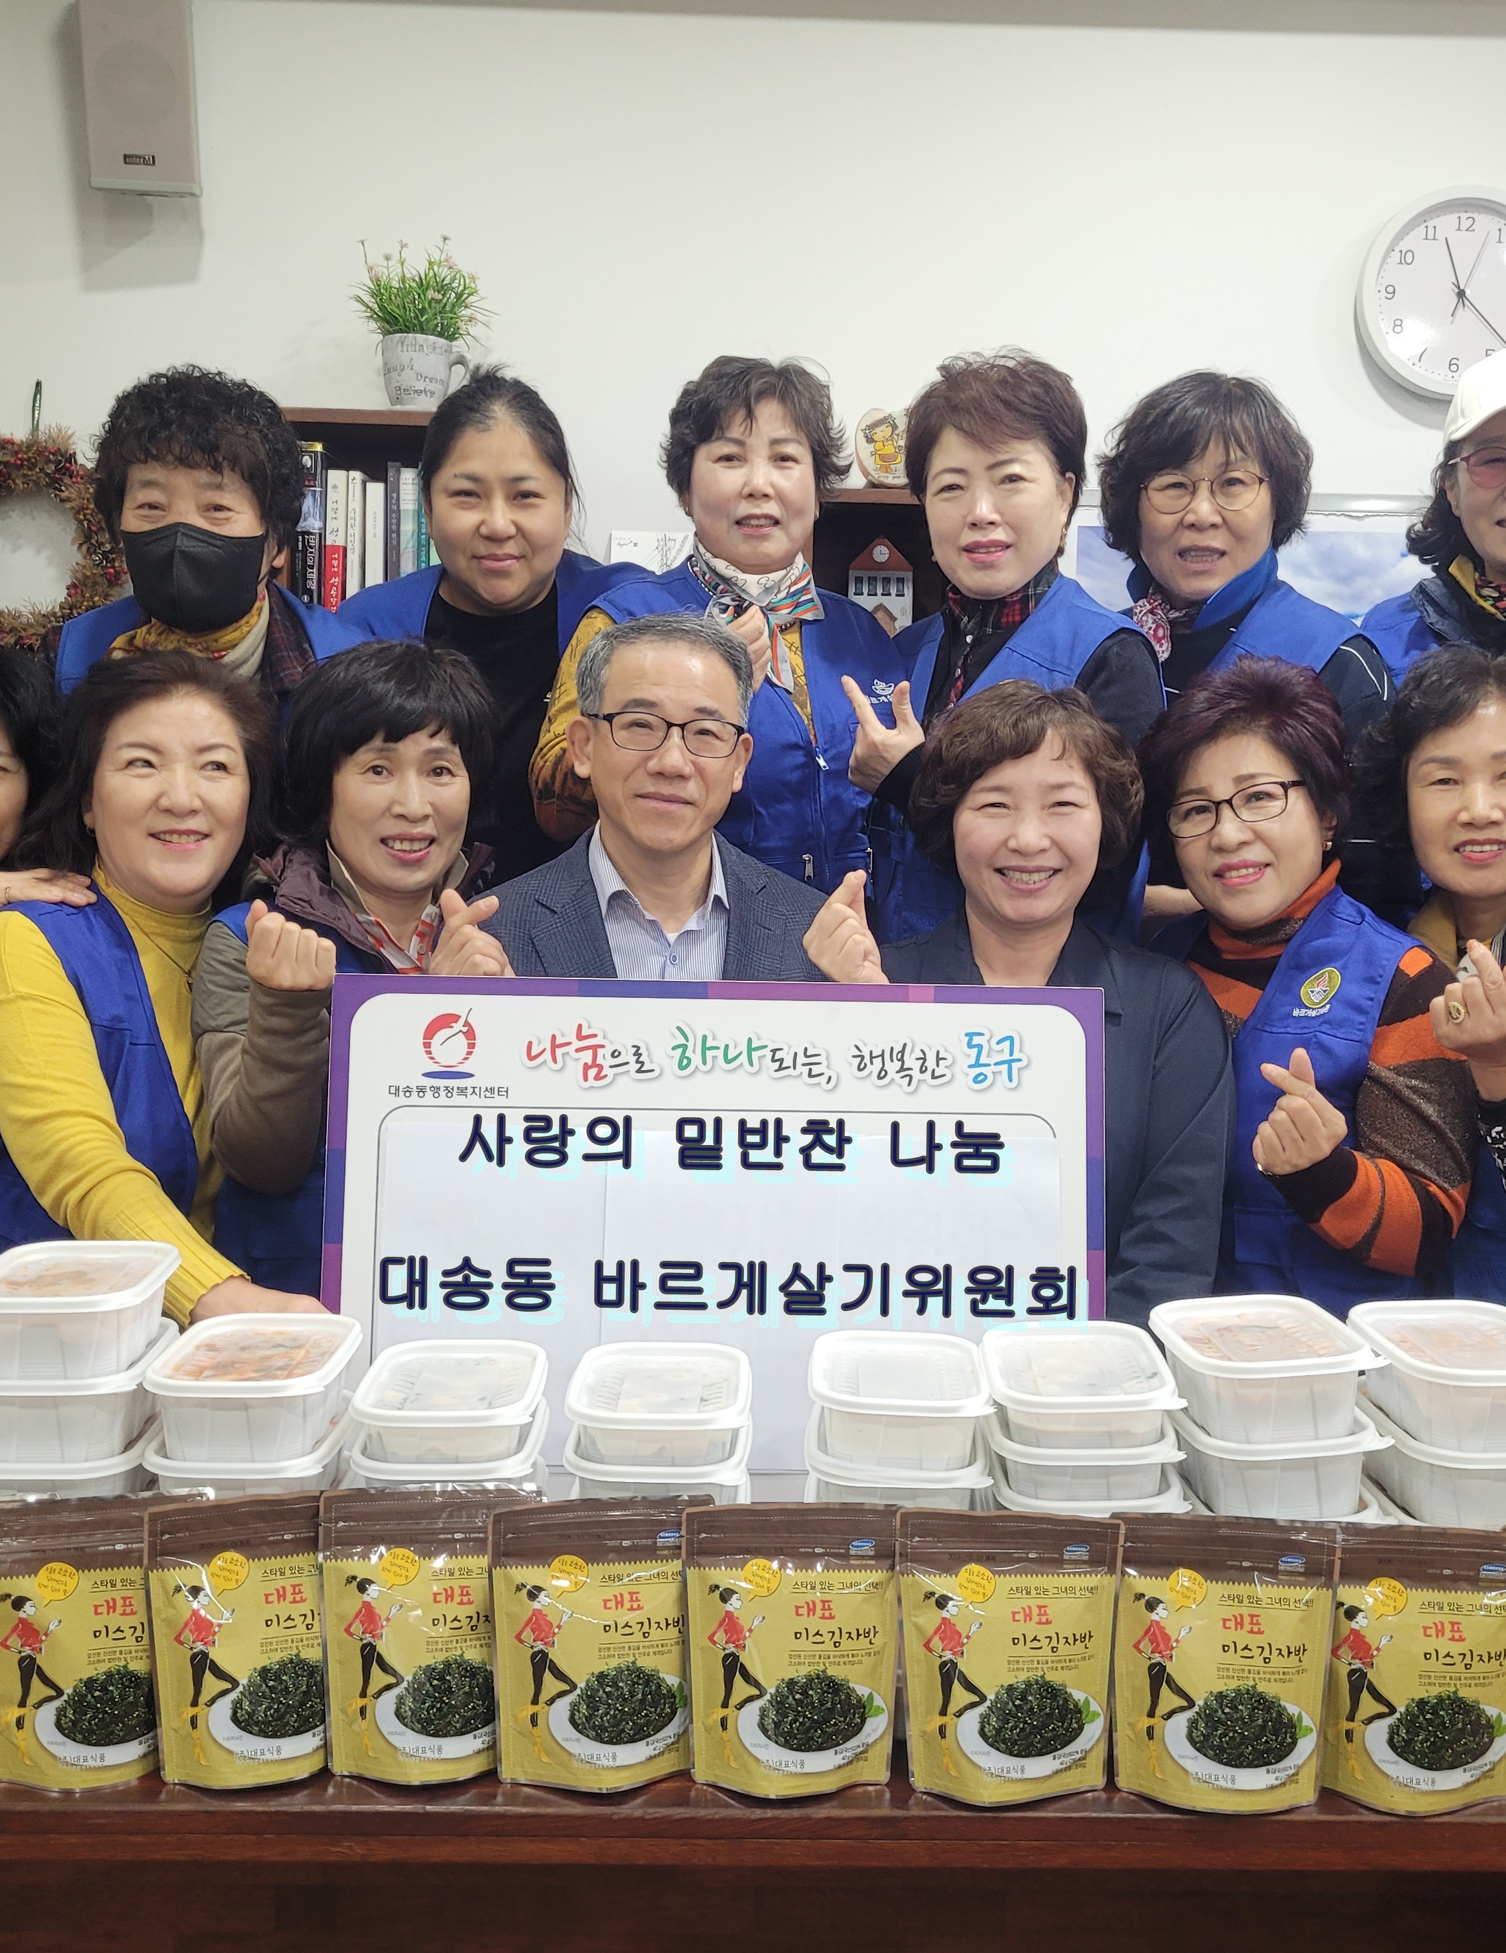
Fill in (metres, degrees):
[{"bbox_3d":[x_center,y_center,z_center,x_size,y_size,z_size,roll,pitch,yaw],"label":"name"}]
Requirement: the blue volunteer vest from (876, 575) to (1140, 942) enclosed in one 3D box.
[{"bbox_3d":[0.243,-0.122,1.995,0.350,0.560,0.250,3,5,17],"label":"blue volunteer vest"}]

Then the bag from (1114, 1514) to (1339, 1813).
[{"bbox_3d":[0.302,0.439,1.261,0.142,0.177,0.050,2,0,6],"label":"bag"}]

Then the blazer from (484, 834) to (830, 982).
[{"bbox_3d":[-0.093,0.186,1.975,0.480,0.660,0.270,0,4,-6],"label":"blazer"}]

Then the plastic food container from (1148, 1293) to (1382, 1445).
[{"bbox_3d":[0.363,0.284,1.415,0.130,0.058,0.182,-1,5,-3],"label":"plastic food container"}]

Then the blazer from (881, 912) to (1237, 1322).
[{"bbox_3d":[0.237,0.240,1.767,0.410,0.600,0.280,2,5,5],"label":"blazer"}]

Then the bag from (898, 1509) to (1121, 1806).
[{"bbox_3d":[0.165,0.436,1.263,0.142,0.177,0.050,1,0,0],"label":"bag"}]

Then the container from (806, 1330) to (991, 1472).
[{"bbox_3d":[0.105,0.304,1.410,0.130,0.047,0.182,2,5,2],"label":"container"}]

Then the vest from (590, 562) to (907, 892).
[{"bbox_3d":[0.006,-0.155,2.170,0.400,0.600,0.260,1,5,-5],"label":"vest"}]

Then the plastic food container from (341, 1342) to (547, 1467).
[{"bbox_3d":[-0.215,0.307,1.410,0.130,0.038,0.182,2,5,0],"label":"plastic food container"}]

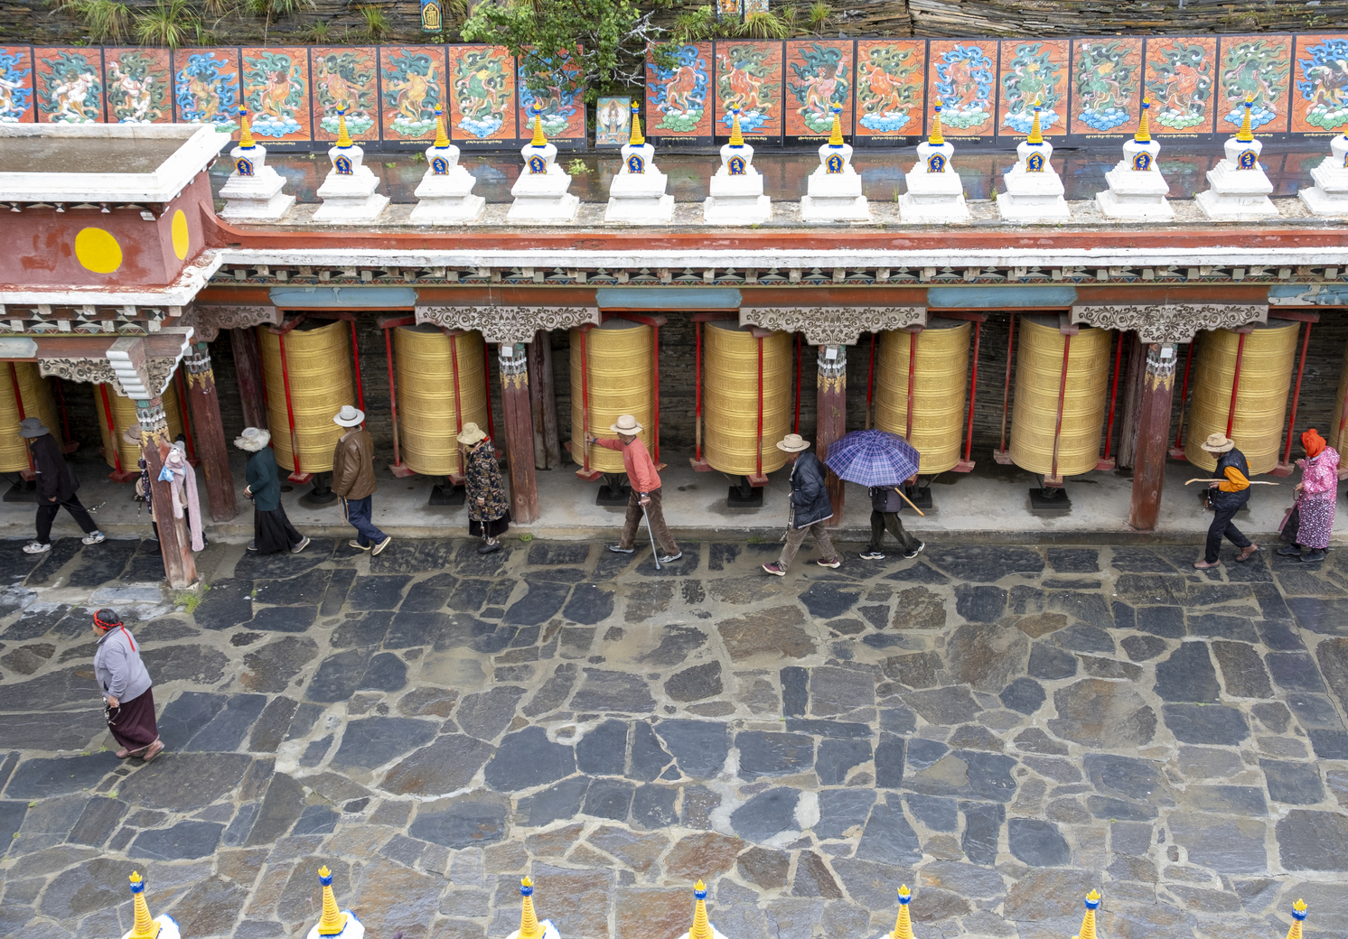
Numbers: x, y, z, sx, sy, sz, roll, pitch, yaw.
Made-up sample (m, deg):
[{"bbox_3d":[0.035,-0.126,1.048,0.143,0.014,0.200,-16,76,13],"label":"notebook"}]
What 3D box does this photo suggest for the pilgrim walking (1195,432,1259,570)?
[{"bbox_3d":[5.987,0.316,17.180,0.680,1.560,0.520,-2,25,0],"label":"pilgrim walking"}]

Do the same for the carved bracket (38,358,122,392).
[{"bbox_3d":[-5.661,-0.943,15.657,0.970,0.395,0.200,0,27,4],"label":"carved bracket"}]

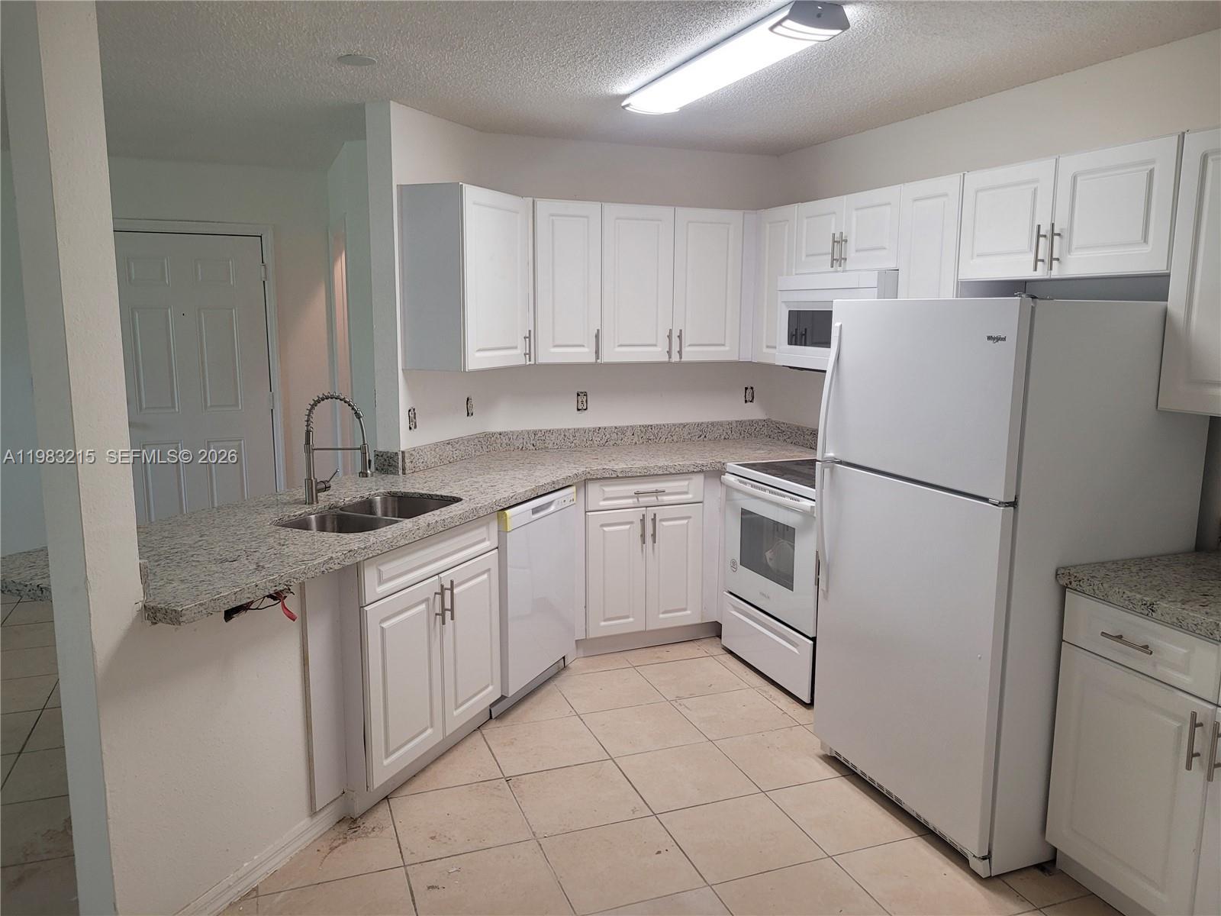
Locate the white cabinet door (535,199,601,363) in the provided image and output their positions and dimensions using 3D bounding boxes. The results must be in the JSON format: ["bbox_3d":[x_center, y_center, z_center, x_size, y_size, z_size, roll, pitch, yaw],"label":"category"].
[{"bbox_3d":[-0.199,-0.822,4.344,0.321,0.750,0.022,-3,10,-22],"label":"white cabinet door"}]

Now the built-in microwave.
[{"bbox_3d":[1.117,-0.608,4.109,0.400,0.425,0.755,-3,10,-22],"label":"built-in microwave"}]

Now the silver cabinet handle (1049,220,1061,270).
[{"bbox_3d":[1.397,-0.662,2.881,0.035,0.147,0.012,-3,10,-20],"label":"silver cabinet handle"}]

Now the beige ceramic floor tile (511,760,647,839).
[{"bbox_3d":[-0.113,1.167,3.159,0.404,0.010,0.404,-3,10,-20],"label":"beige ceramic floor tile"}]

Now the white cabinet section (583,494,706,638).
[{"bbox_3d":[0.075,0.483,4.674,0.609,0.645,0.520,-4,9,-22],"label":"white cabinet section"}]

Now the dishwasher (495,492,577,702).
[{"bbox_3d":[-0.567,0.574,4.042,0.627,0.869,0.605,4,10,24],"label":"dishwasher"}]

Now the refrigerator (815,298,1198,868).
[{"bbox_3d":[1.244,0.328,3.031,0.792,1.681,0.836,-3,9,-20],"label":"refrigerator"}]

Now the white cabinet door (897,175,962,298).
[{"bbox_3d":[1.228,-0.689,3.559,0.022,0.750,0.327,-3,10,-22],"label":"white cabinet door"}]

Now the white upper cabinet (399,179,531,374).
[{"bbox_3d":[-0.632,-0.772,4.004,0.321,0.749,0.520,4,10,22],"label":"white upper cabinet"}]

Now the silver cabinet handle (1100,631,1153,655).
[{"bbox_3d":[1.354,0.483,2.393,0.035,0.012,0.150,-3,10,-22],"label":"silver cabinet handle"}]

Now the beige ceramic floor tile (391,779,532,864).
[{"bbox_3d":[-0.494,1.181,3.003,0.400,0.010,0.400,-3,9,-20],"label":"beige ceramic floor tile"}]

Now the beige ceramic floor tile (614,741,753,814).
[{"bbox_3d":[0.269,1.145,3.297,0.404,0.010,0.404,-3,10,-20],"label":"beige ceramic floor tile"}]

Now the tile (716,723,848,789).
[{"bbox_3d":[0.649,1.121,3.422,0.400,0.010,0.400,-3,9,-20],"label":"tile"}]

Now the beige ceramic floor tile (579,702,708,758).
[{"bbox_3d":[0.130,1.095,3.708,0.405,0.010,0.405,-3,10,-20],"label":"beige ceramic floor tile"}]

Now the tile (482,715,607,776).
[{"bbox_3d":[-0.256,1.116,3.568,0.405,0.010,0.405,-3,10,-20],"label":"tile"}]

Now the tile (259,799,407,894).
[{"bbox_3d":[-0.875,1.202,2.863,0.400,0.010,0.400,-3,9,-20],"label":"tile"}]

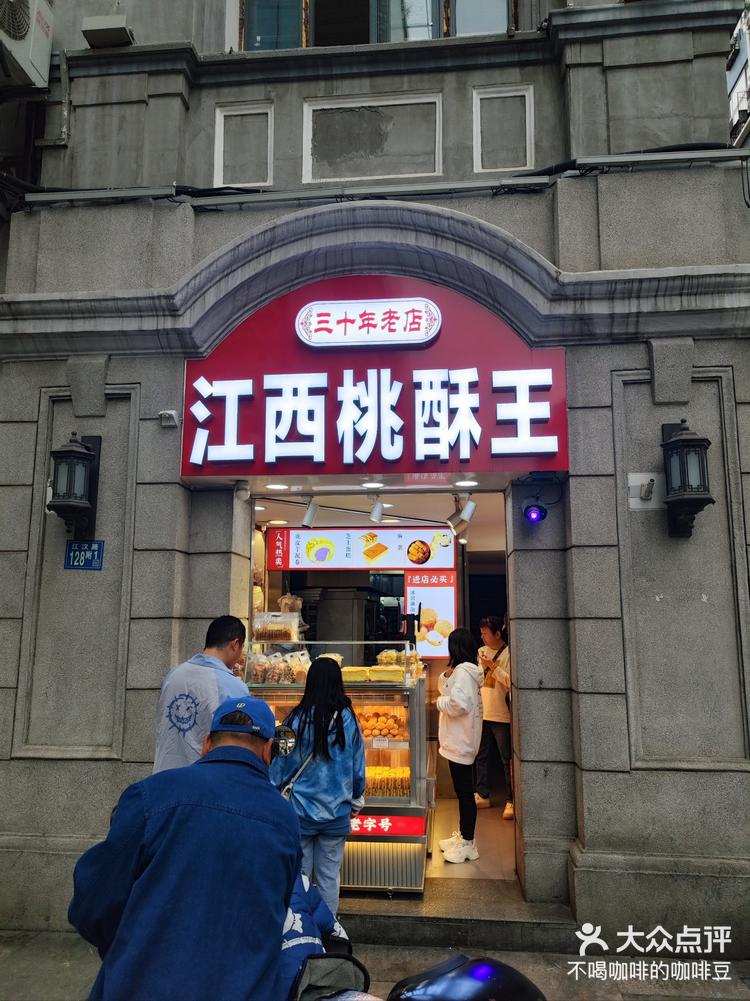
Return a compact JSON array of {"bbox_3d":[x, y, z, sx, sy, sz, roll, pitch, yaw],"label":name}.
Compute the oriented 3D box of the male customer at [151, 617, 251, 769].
[{"bbox_3d":[-0.861,1.471,3.402,0.520,1.800,0.350,-5,-10,32],"label":"male customer"}]

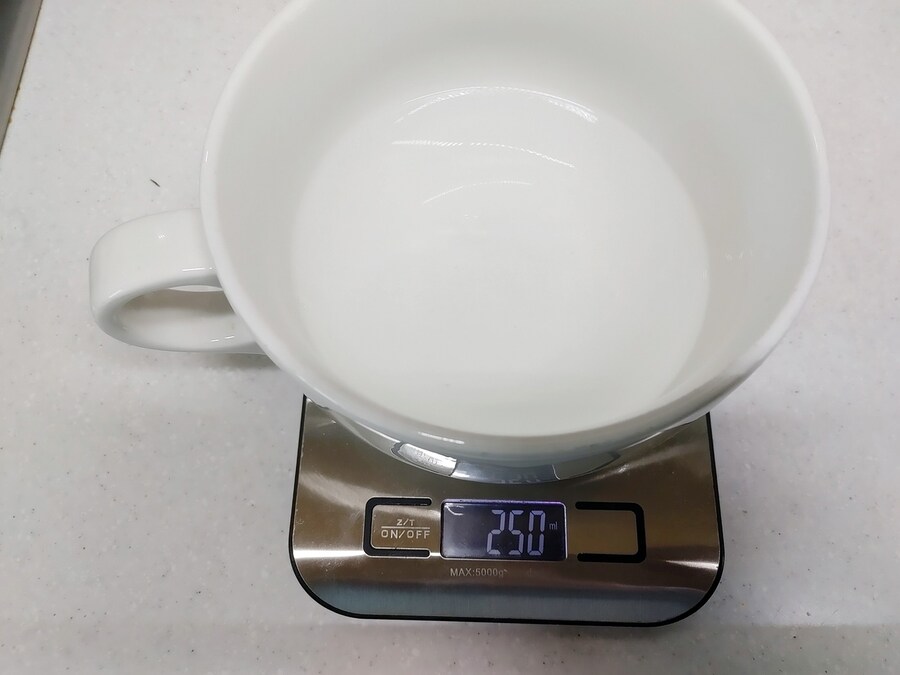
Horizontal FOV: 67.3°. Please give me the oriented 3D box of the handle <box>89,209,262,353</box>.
[{"bbox_3d":[-0.081,-0.014,0.210,0.048,0.062,0.020,-10,71,-3],"label":"handle"}]

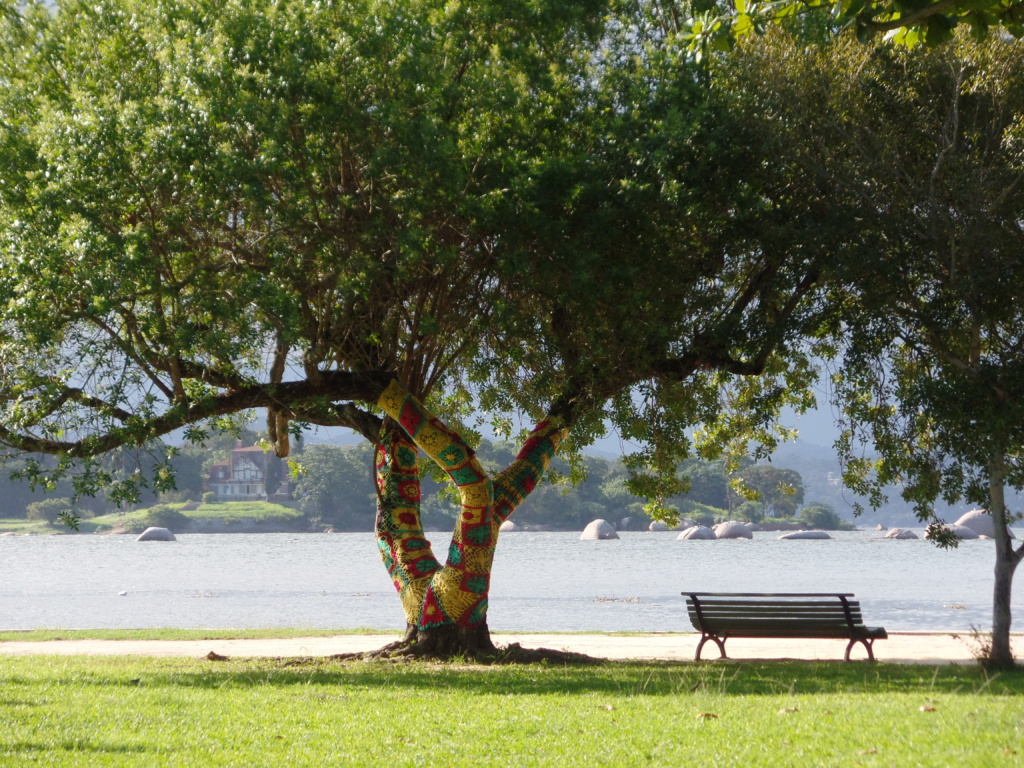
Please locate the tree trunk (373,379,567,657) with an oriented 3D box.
[{"bbox_3d":[-0.503,1.581,60.600,2.280,3.250,1.400,0,-1,0],"label":"tree trunk"}]

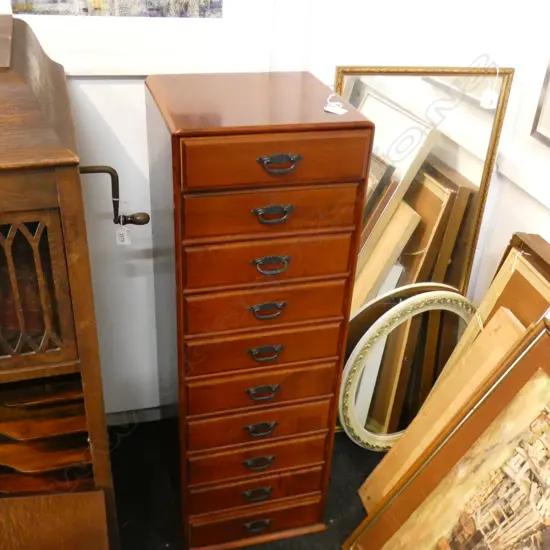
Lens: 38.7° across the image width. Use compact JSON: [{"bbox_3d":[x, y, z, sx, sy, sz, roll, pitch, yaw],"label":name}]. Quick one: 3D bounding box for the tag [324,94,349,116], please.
[{"bbox_3d":[0.132,-0.375,1.709,0.055,0.018,0.095,-6,31,-15],"label":"tag"}]

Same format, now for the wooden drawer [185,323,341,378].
[{"bbox_3d":[-0.055,0.100,1.855,0.351,0.096,0.280,-6,33,-15],"label":"wooden drawer"}]

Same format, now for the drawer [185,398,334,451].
[{"bbox_3d":[-0.076,0.291,2.063,0.370,0.103,0.330,-6,31,-15],"label":"drawer"}]

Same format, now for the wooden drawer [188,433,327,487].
[{"bbox_3d":[-0.071,0.389,2.034,0.351,0.093,0.280,-6,33,-15],"label":"wooden drawer"}]

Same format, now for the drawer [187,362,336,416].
[{"bbox_3d":[-0.060,0.197,1.915,0.351,0.098,0.280,-6,33,-15],"label":"drawer"}]

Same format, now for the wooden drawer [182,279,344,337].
[{"bbox_3d":[-0.049,0.003,1.794,0.351,0.101,0.280,-6,33,-15],"label":"wooden drawer"}]

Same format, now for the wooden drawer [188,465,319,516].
[{"bbox_3d":[-0.085,0.489,2.175,0.370,0.103,0.330,-6,31,-15],"label":"wooden drawer"}]

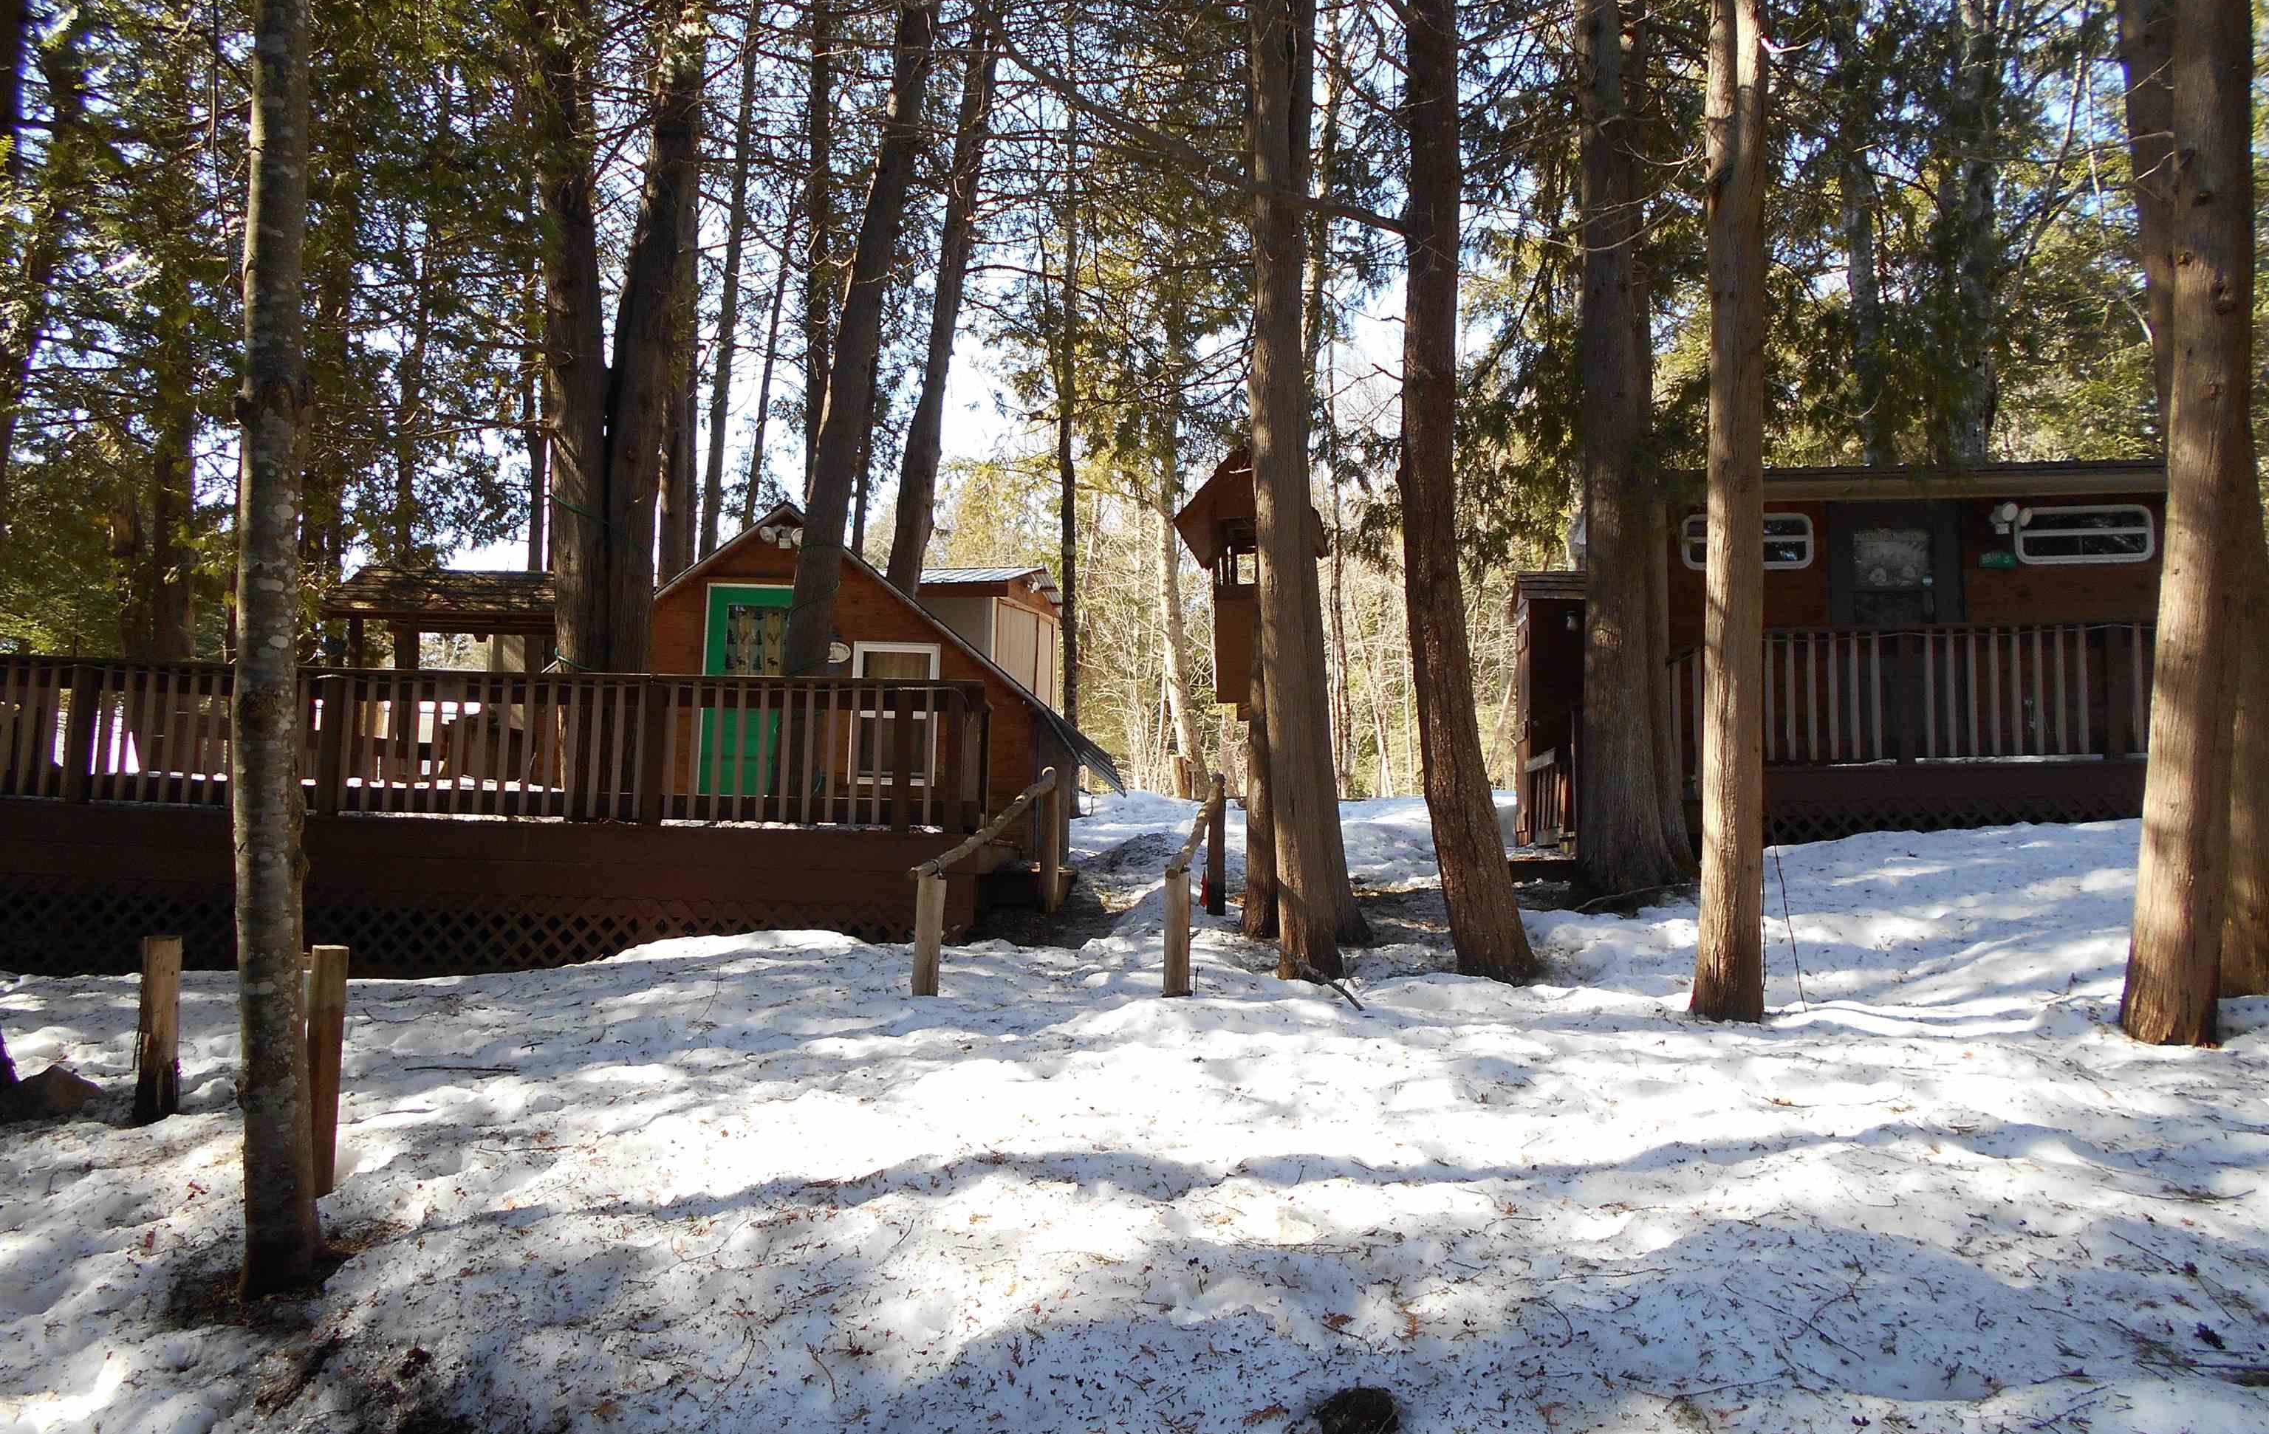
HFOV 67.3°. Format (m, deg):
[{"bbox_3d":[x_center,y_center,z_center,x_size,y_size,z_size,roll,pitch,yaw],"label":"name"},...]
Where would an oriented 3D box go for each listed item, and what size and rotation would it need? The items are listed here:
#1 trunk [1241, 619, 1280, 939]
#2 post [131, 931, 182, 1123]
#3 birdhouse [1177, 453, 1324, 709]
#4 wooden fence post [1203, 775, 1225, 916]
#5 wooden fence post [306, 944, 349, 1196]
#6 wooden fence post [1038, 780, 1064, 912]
[{"bbox_3d":[0.805,0.371,10.607,0.210,1.969,0.210,1,-6,0],"label":"trunk"},{"bbox_3d":[-3.369,1.069,5.884,0.110,0.622,0.110,5,-7,-30],"label":"post"},{"bbox_3d":[0.811,-0.934,11.900,0.950,1.670,1.150,0,-6,13],"label":"birdhouse"},{"bbox_3d":[0.550,0.881,11.551,0.120,0.935,0.120,1,-6,0],"label":"wooden fence post"},{"bbox_3d":[-2.518,1.105,5.342,0.092,0.765,0.092,7,-8,-40],"label":"wooden fence post"},{"bbox_3d":[-0.551,0.875,11.549,0.120,0.899,0.120,1,-6,0],"label":"wooden fence post"}]

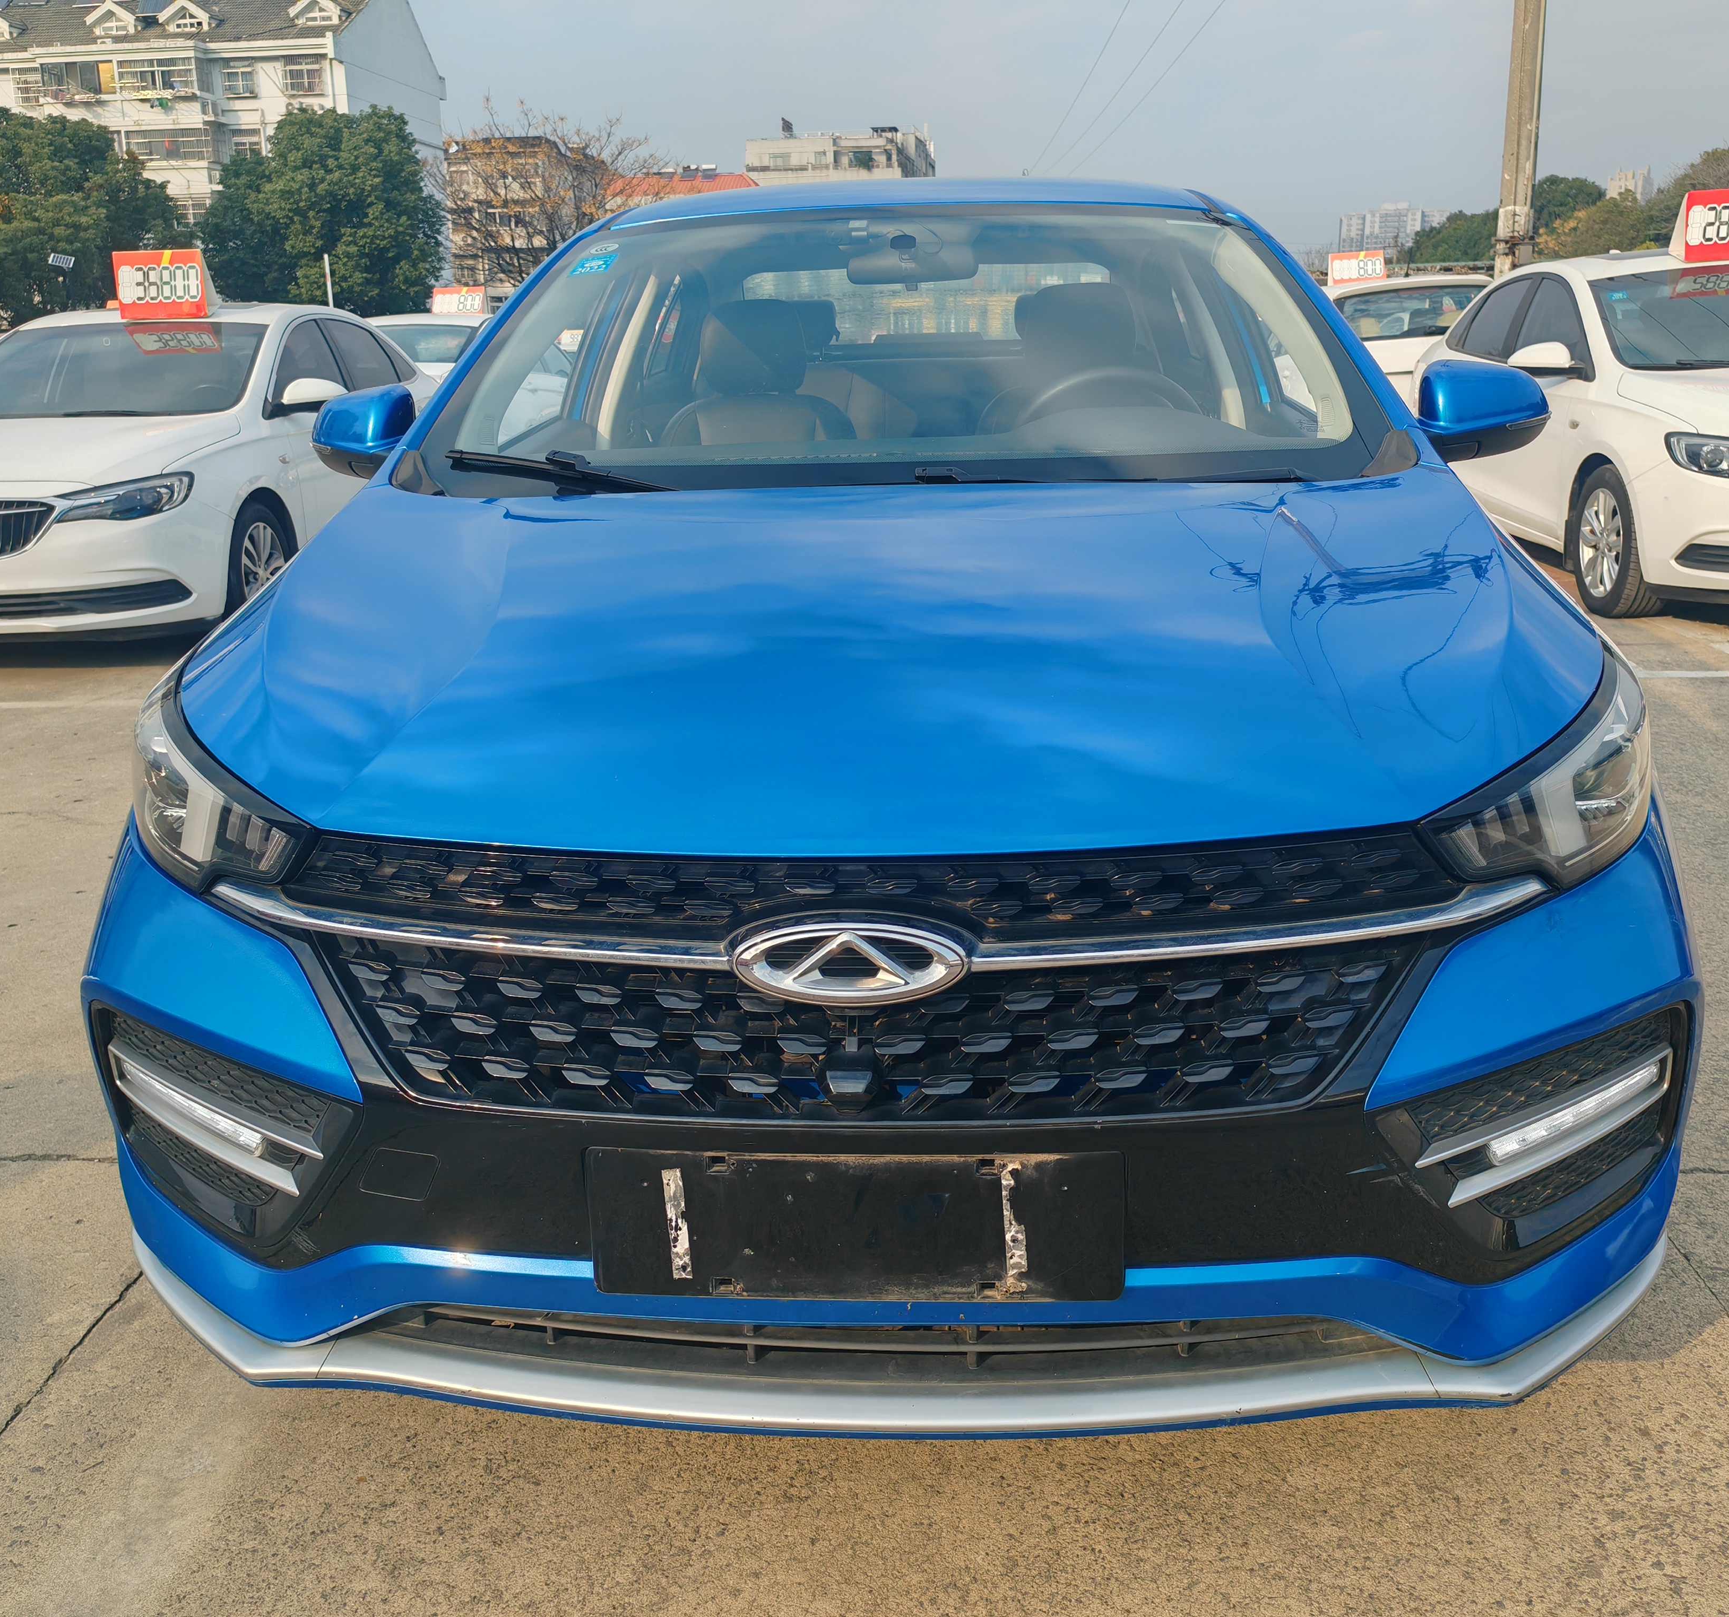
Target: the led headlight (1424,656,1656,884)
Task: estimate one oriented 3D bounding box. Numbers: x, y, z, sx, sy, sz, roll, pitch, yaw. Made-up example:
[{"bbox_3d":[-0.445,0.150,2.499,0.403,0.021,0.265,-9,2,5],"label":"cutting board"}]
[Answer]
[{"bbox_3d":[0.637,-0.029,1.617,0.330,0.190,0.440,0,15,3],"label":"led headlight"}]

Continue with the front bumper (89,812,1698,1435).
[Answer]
[{"bbox_3d":[0.006,0.280,1.648,1.720,0.550,0.520,0,15,3],"label":"front bumper"}]

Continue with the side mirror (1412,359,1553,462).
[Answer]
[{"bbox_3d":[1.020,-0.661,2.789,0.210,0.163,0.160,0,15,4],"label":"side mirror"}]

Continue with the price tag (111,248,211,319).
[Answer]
[{"bbox_3d":[-3.305,-2.495,8.007,0.420,0.314,0.180,0,15,3],"label":"price tag"}]

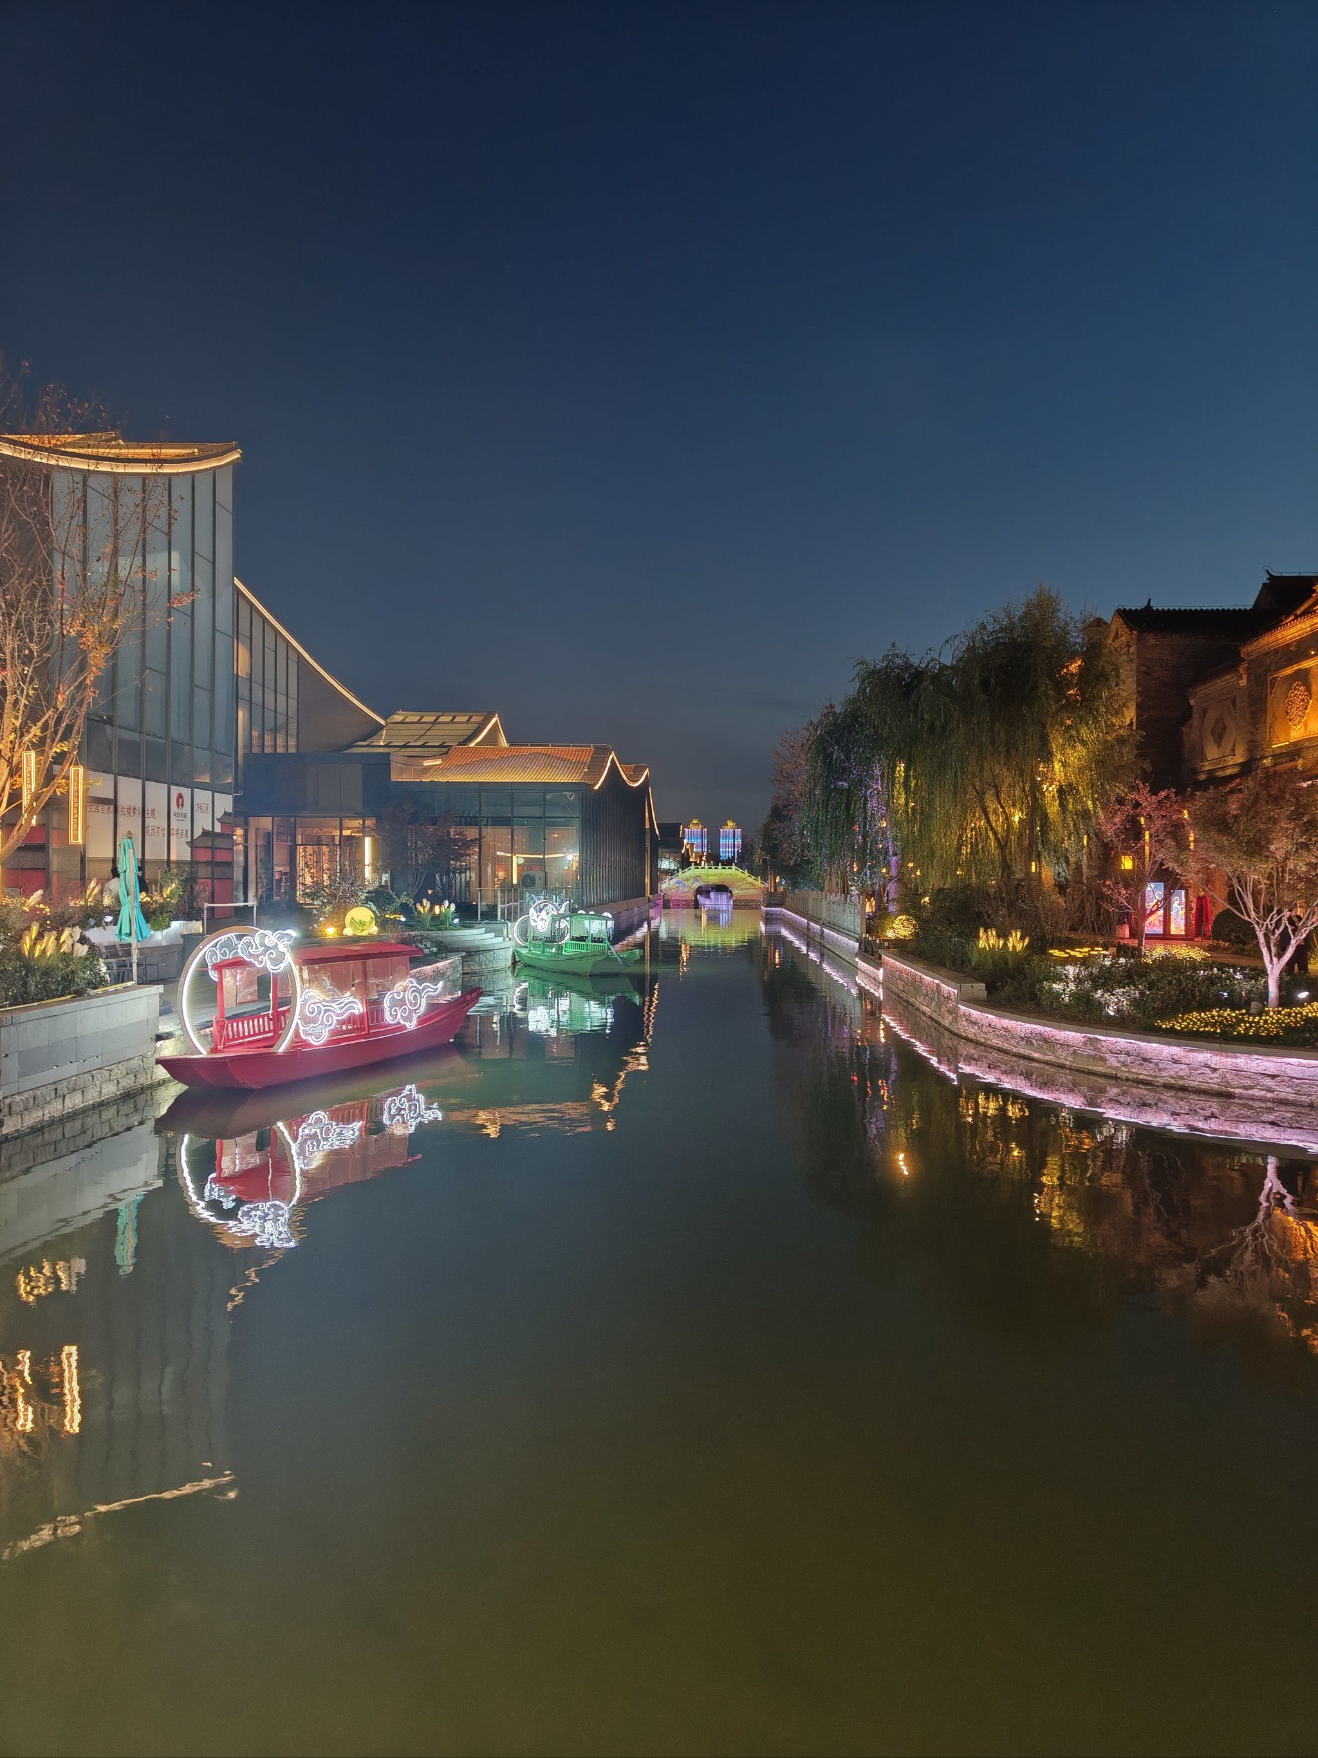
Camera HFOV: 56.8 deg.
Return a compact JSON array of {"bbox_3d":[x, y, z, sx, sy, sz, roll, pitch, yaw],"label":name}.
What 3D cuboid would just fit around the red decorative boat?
[{"bbox_3d":[-4.461,1.714,18.537,1.650,2.067,6.990,0,0,21],"label":"red decorative boat"}]

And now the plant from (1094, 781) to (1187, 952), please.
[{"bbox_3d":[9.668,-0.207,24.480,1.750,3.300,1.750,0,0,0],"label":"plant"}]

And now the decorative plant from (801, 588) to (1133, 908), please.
[{"bbox_3d":[9.179,-3.635,36.448,9.000,9.300,8.000,0,0,0],"label":"decorative plant"}]

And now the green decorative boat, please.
[{"bbox_3d":[-2.625,1.829,37.808,1.700,2.040,7.072,0,0,-30],"label":"green decorative boat"}]

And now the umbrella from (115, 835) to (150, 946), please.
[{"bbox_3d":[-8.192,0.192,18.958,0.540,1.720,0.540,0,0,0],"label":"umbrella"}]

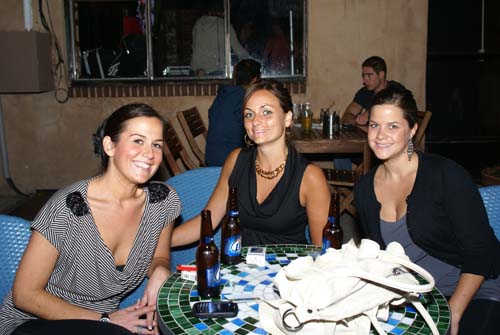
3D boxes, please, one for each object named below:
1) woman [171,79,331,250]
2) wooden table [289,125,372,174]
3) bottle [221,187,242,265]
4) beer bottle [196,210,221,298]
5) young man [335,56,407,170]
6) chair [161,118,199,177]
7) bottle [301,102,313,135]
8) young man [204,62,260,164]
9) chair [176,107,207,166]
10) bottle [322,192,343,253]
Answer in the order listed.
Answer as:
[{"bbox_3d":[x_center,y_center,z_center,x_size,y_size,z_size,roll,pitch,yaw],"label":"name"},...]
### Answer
[{"bbox_3d":[0.002,0.339,1.935,0.620,1.250,0.750,0,12,0],"label":"woman"},{"bbox_3d":[0.451,0.077,4.314,0.820,0.750,1.050,-1,12,-3],"label":"wooden table"},{"bbox_3d":[-0.055,0.176,1.650,0.061,0.229,0.061,0,12,0],"label":"bottle"},{"bbox_3d":[-0.111,0.229,1.435,0.061,0.229,0.061,0,12,0],"label":"beer bottle"},{"bbox_3d":[0.899,-0.184,4.207,0.780,1.300,0.540,-7,14,-29],"label":"young man"},{"bbox_3d":[-0.339,0.141,3.713,0.580,0.890,0.460,2,12,11],"label":"chair"},{"bbox_3d":[0.421,-0.359,3.970,0.062,0.240,0.062,0,12,0],"label":"bottle"},{"bbox_3d":[0.019,-0.184,4.257,0.780,1.290,0.520,-7,14,-29],"label":"young man"},{"bbox_3d":[-0.240,-0.004,4.378,0.580,0.890,0.460,2,12,11],"label":"chair"},{"bbox_3d":[0.252,0.192,1.640,0.061,0.229,0.061,0,12,0],"label":"bottle"}]

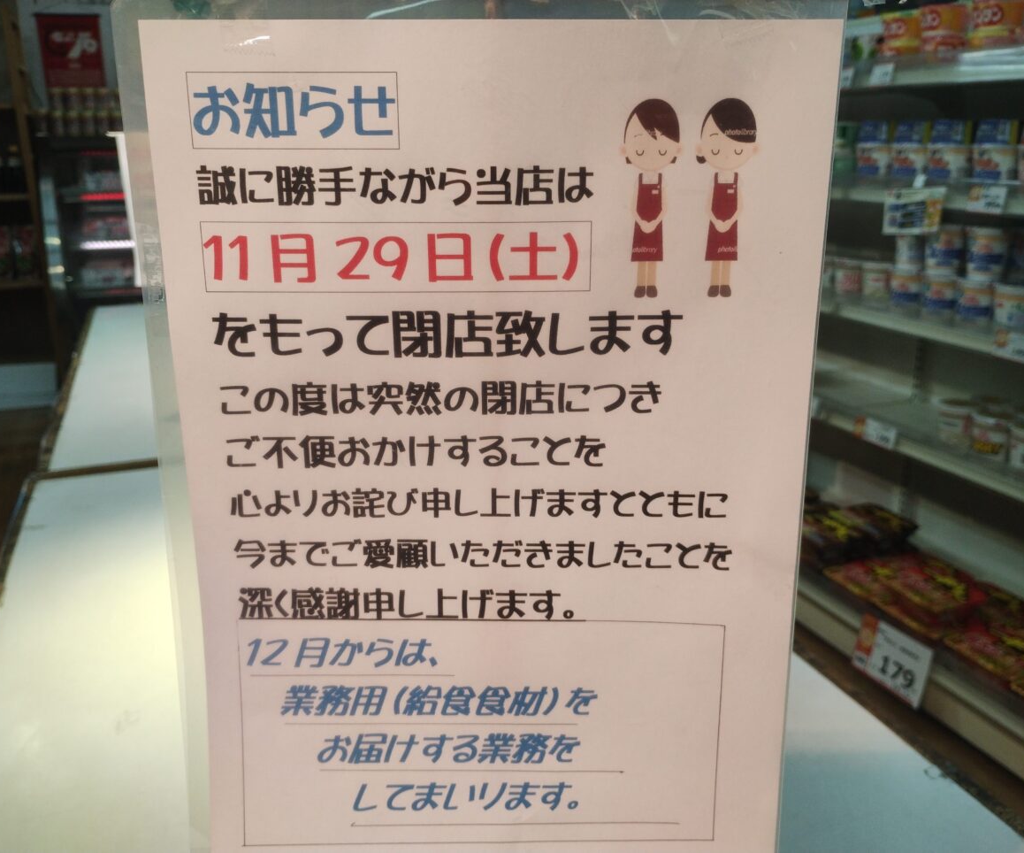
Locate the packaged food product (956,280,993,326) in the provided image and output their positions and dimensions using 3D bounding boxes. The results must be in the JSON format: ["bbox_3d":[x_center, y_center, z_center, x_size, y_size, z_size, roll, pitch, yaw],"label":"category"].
[{"bbox_3d":[1.021,-0.272,2.016,0.084,0.107,0.084,-17,24,-41],"label":"packaged food product"}]

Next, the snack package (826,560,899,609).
[{"bbox_3d":[0.911,0.412,2.324,0.155,0.058,0.176,-8,19,-22],"label":"snack package"}]

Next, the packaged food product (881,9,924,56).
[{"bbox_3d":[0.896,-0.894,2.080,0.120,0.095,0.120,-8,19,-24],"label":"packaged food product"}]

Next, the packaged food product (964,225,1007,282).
[{"bbox_3d":[1.009,-0.367,1.950,0.094,0.107,0.094,-8,19,-24],"label":"packaged food product"}]

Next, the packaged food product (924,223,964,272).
[{"bbox_3d":[0.972,-0.399,2.068,0.096,0.107,0.096,-8,19,-22],"label":"packaged food product"}]

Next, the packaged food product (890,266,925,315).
[{"bbox_3d":[0.939,-0.318,2.174,0.096,0.107,0.096,-8,19,-22],"label":"packaged food product"}]

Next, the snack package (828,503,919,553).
[{"bbox_3d":[0.979,0.288,2.518,0.155,0.058,0.176,-8,19,-22],"label":"snack package"}]

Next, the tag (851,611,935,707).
[{"bbox_3d":[0.877,0.538,2.131,0.004,0.148,0.210,1,16,-25],"label":"tag"}]

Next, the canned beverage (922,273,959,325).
[{"bbox_3d":[0.983,-0.299,2.099,0.084,0.107,0.084,-17,24,-41],"label":"canned beverage"}]

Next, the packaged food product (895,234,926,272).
[{"bbox_3d":[0.941,-0.428,2.155,0.084,0.107,0.084,-17,24,-41],"label":"packaged food product"}]

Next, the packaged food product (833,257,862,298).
[{"bbox_3d":[0.861,-0.373,2.346,0.096,0.107,0.096,-8,19,-22],"label":"packaged food product"}]

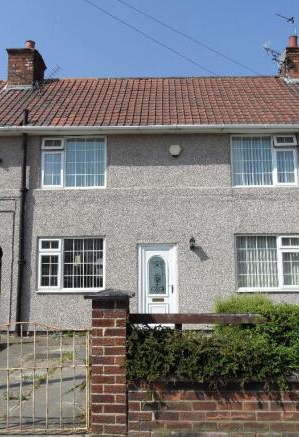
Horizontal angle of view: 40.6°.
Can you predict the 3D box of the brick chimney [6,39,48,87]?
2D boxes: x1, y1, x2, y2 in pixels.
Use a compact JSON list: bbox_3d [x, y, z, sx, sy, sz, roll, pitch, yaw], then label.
[{"bbox_3d":[-4.181,-5.157,13.818,0.930,1.950,1.330,0,-6,1],"label":"brick chimney"}]

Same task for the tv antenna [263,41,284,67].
[{"bbox_3d":[3.993,-5.317,12.982,0.720,0.520,0.350,3,-7,-30],"label":"tv antenna"}]

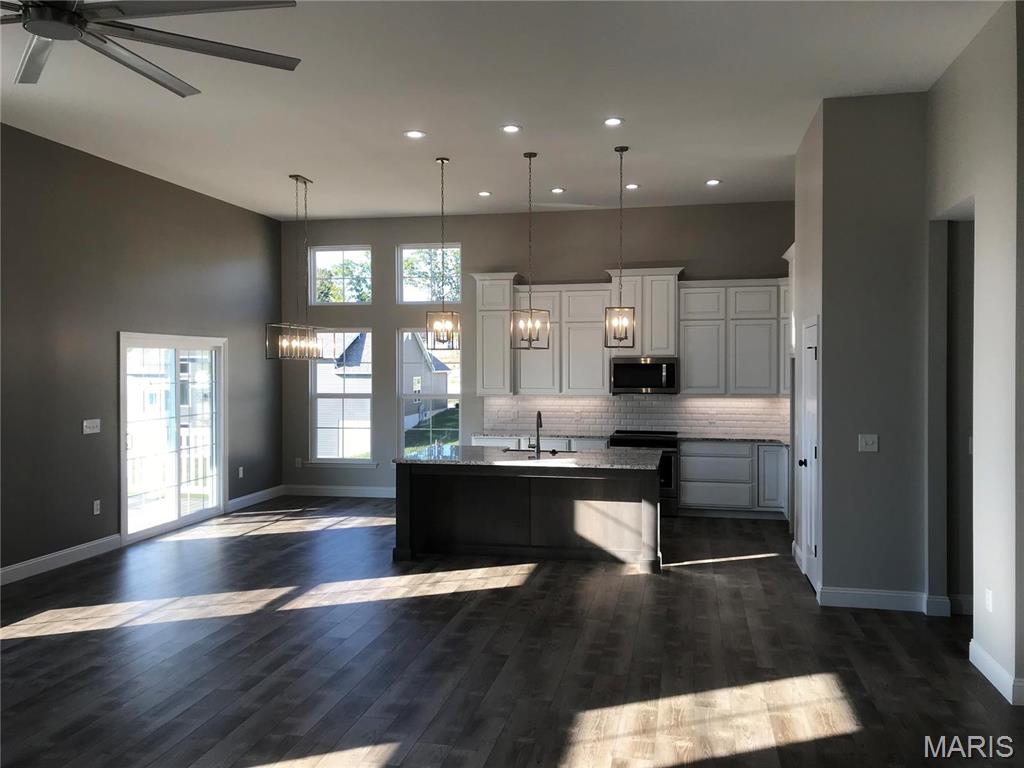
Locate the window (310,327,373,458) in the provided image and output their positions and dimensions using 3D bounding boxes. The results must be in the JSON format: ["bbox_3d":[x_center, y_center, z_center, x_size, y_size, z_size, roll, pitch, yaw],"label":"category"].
[{"bbox_3d":[-2.275,0.161,11.055,0.890,1.780,0.100,0,1,12],"label":"window"}]

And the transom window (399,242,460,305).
[{"bbox_3d":[-1.056,-1.406,10.695,0.861,0.792,0.119,0,1,12],"label":"transom window"}]

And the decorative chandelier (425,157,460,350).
[{"bbox_3d":[-0.636,-1.201,7.669,0.280,1.770,0.280,0,1,12],"label":"decorative chandelier"}]

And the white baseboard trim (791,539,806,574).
[{"bbox_3d":[2.490,1.506,7.209,0.016,0.135,0.600,0,1,12],"label":"white baseboard trim"}]

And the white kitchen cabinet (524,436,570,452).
[{"bbox_3d":[0.465,1.080,10.119,0.580,0.880,0.620,0,1,12],"label":"white kitchen cabinet"}]

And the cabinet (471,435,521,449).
[{"bbox_3d":[-0.140,1.050,10.195,0.589,0.822,0.614,0,1,12],"label":"cabinet"}]

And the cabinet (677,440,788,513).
[{"bbox_3d":[2.534,1.054,9.635,1.163,0.812,0.619,0,1,12],"label":"cabinet"}]

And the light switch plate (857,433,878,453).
[{"bbox_3d":[2.527,0.420,5.871,0.122,0.119,0.010,0,1,12],"label":"light switch plate"}]

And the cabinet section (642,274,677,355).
[{"bbox_3d":[1.786,-0.815,9.966,0.395,0.937,0.390,0,1,12],"label":"cabinet section"}]

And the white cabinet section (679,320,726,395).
[{"bbox_3d":[2.278,-0.313,9.898,0.550,0.873,0.340,0,1,12],"label":"white cabinet section"}]

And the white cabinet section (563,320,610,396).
[{"bbox_3d":[0.929,-0.306,10.187,0.571,0.883,0.340,0,1,12],"label":"white cabinet section"}]

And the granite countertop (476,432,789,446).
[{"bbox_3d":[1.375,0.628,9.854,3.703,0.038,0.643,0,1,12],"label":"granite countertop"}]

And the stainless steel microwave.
[{"bbox_3d":[1.610,-0.102,9.908,0.765,0.431,0.411,0,1,12],"label":"stainless steel microwave"}]

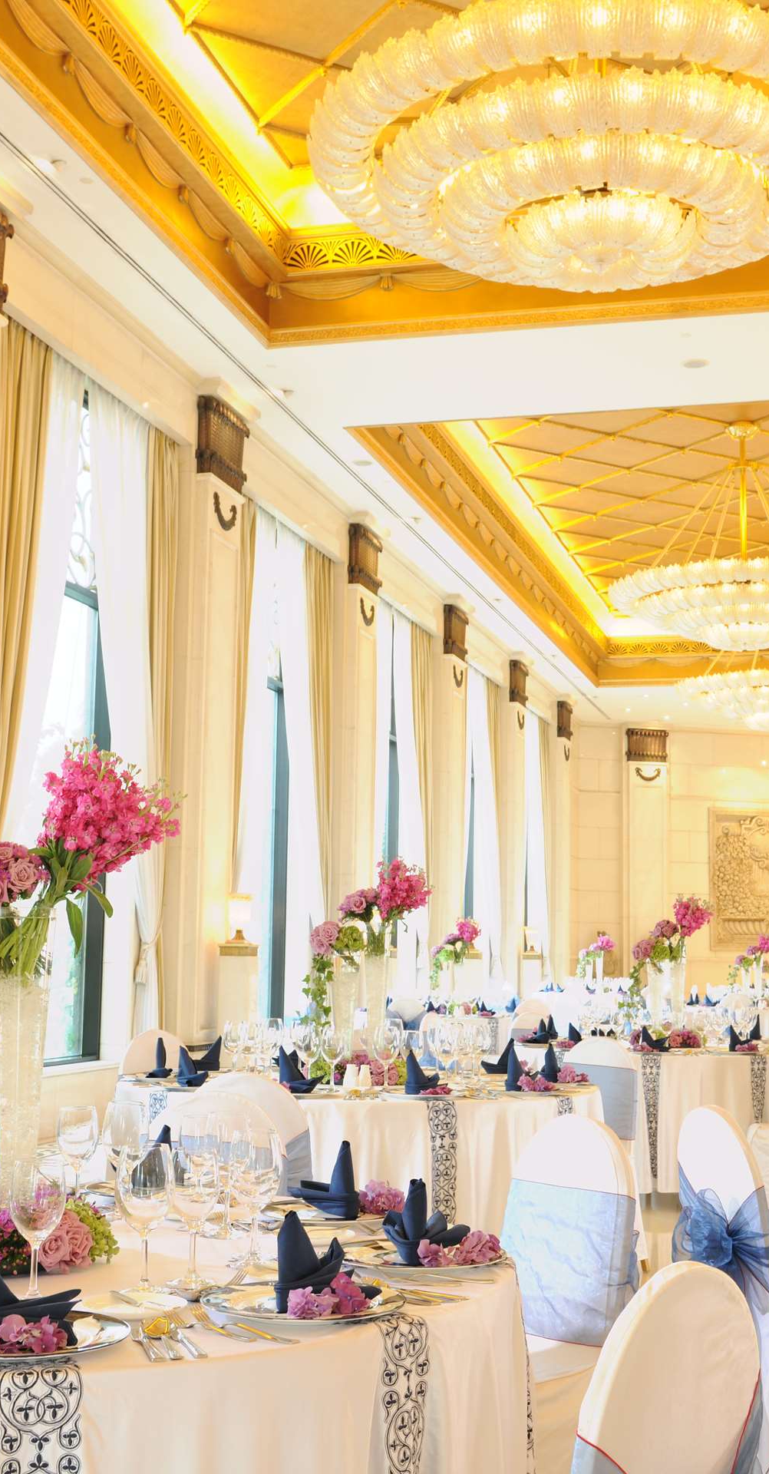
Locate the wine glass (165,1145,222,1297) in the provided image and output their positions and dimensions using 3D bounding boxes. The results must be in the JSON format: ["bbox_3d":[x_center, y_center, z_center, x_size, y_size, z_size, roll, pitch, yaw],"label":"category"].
[{"bbox_3d":[-0.272,0.692,2.580,0.078,0.203,0.078,1,-7,0],"label":"wine glass"}]

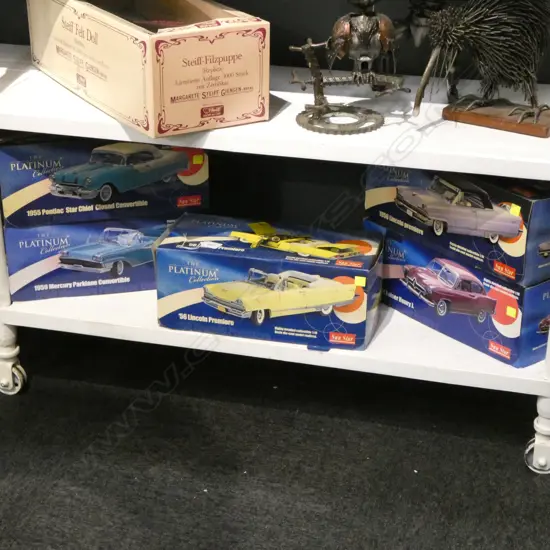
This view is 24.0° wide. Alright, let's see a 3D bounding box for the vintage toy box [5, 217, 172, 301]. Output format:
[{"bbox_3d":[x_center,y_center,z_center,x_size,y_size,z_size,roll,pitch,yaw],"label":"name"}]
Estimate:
[{"bbox_3d":[-0.305,-0.064,2.350,0.355,0.143,0.161,-5,26,-11],"label":"vintage toy box"}]

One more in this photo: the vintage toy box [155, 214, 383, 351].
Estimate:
[{"bbox_3d":[-0.005,0.007,2.260,0.365,0.145,0.166,6,25,12],"label":"vintage toy box"}]

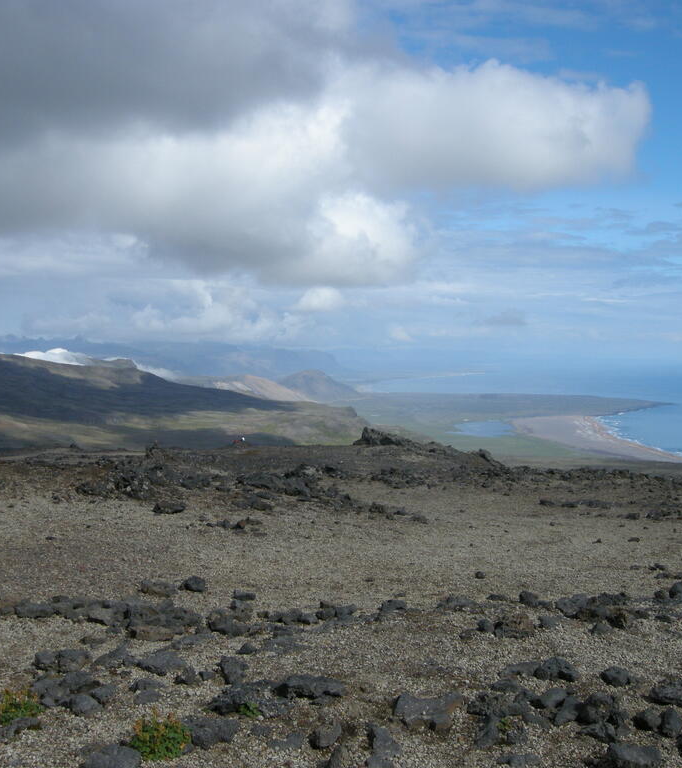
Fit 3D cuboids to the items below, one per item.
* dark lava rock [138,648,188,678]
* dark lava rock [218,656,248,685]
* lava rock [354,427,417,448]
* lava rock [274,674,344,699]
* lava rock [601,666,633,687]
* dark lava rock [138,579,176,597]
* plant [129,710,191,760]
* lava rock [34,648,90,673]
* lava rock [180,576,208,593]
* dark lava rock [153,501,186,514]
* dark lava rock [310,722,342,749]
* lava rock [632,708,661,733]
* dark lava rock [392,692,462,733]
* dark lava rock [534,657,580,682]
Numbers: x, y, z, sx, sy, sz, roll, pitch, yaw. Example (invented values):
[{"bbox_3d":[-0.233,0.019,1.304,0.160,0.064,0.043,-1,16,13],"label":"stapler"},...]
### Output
[{"bbox_3d":[-0.983,1.526,5.671,0.285,0.126,0.214,0,2,-10],"label":"dark lava rock"},{"bbox_3d":[-0.577,1.523,5.505,0.160,0.131,0.160,0,2,-6],"label":"dark lava rock"},{"bbox_3d":[1.193,1.467,28.387,1.700,0.563,1.105,0,2,2],"label":"lava rock"},{"bbox_3d":[-0.154,1.524,5.218,0.353,0.091,0.212,0,2,-2],"label":"lava rock"},{"bbox_3d":[1.438,1.522,5.386,0.166,0.087,0.141,1,2,15],"label":"lava rock"},{"bbox_3d":[-1.380,1.522,7.744,0.284,0.113,0.213,0,2,-10],"label":"dark lava rock"},{"bbox_3d":[-0.775,1.510,4.448,0.266,0.187,0.253,0,2,-10],"label":"plant"},{"bbox_3d":[-1.528,1.512,5.662,0.306,0.107,0.199,-1,2,-15],"label":"lava rock"},{"bbox_3d":[-1.122,1.526,7.878,0.213,0.104,0.181,0,2,-8],"label":"lava rock"},{"bbox_3d":[-2.114,1.522,12.762,0.394,0.156,0.276,0,2,-9],"label":"dark lava rock"},{"bbox_3d":[-0.067,1.526,4.494,0.139,0.098,0.125,0,2,-1],"label":"dark lava rock"},{"bbox_3d":[1.384,1.525,4.692,0.136,0.095,0.122,1,2,17],"label":"lava rock"},{"bbox_3d":[0.396,1.503,4.744,0.330,0.153,0.214,0,2,5],"label":"dark lava rock"},{"bbox_3d":[1.139,1.509,5.473,0.243,0.117,0.182,0,2,12],"label":"dark lava rock"}]

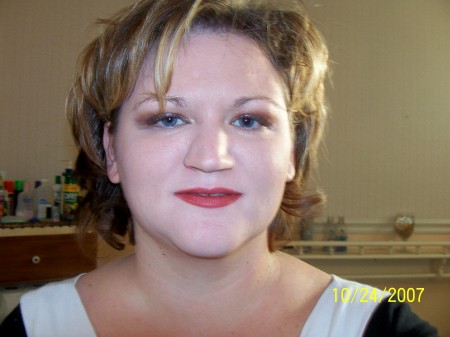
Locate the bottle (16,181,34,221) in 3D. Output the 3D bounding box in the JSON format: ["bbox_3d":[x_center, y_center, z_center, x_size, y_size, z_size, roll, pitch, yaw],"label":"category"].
[{"bbox_3d":[-0.930,0.148,2.120,0.076,0.184,0.052,2,-1,-29],"label":"bottle"}]

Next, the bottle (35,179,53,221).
[{"bbox_3d":[-0.831,0.145,2.100,0.070,0.193,0.066,2,-1,-23],"label":"bottle"}]

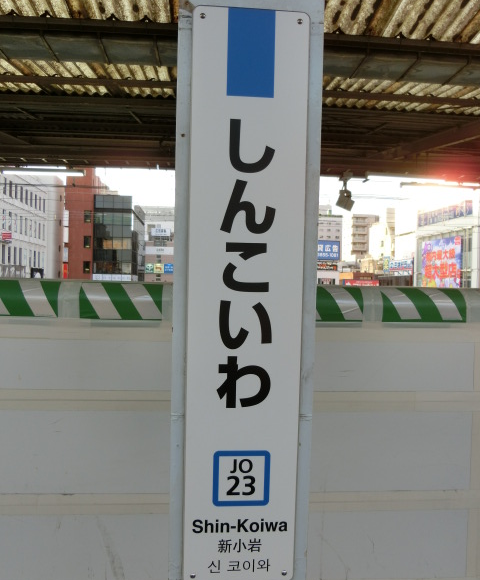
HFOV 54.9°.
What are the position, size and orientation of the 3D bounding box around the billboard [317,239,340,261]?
[{"bbox_3d":[18.405,-8.402,98.246,5.995,4.190,0.500,1,1,-10],"label":"billboard"}]

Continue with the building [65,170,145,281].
[{"bbox_3d":[-20.323,-6.125,71.872,9.098,21.326,16.000,1,1,-6],"label":"building"}]

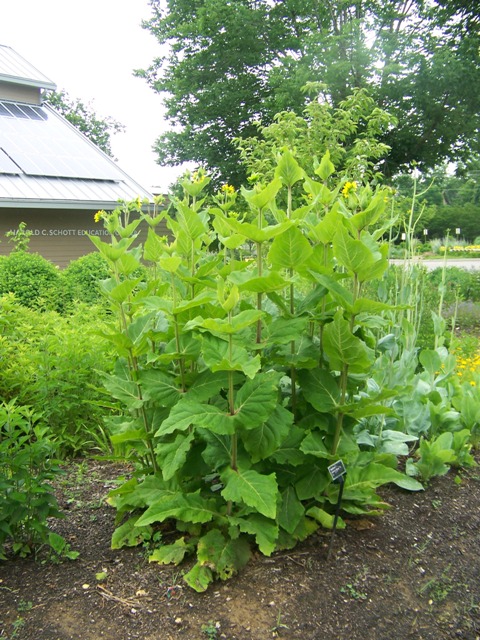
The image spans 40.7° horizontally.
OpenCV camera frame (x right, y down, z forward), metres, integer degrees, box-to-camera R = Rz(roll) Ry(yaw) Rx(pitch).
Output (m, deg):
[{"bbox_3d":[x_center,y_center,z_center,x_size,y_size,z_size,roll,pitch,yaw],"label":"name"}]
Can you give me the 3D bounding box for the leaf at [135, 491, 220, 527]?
[{"bbox_3d":[-0.306,0.929,3.190,0.400,0.060,0.175,-12,49,-3],"label":"leaf"}]

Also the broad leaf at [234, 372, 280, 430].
[{"bbox_3d":[0.087,0.407,3.230,0.205,0.270,0.080,37,-12,14],"label":"broad leaf"}]

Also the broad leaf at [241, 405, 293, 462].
[{"bbox_3d":[0.138,0.609,3.500,0.260,0.344,0.090,14,-27,0],"label":"broad leaf"}]

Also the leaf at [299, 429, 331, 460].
[{"bbox_3d":[0.439,0.723,3.668,0.229,0.080,0.180,18,36,-33],"label":"leaf"}]

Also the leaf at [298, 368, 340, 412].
[{"bbox_3d":[0.477,0.406,3.785,0.292,0.205,0.080,50,2,30],"label":"leaf"}]

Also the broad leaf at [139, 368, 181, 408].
[{"bbox_3d":[-0.439,0.379,3.576,0.230,0.190,0.075,15,-14,2],"label":"broad leaf"}]

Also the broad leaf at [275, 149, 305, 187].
[{"bbox_3d":[0.261,-0.811,3.440,0.150,0.205,0.070,-2,26,1],"label":"broad leaf"}]

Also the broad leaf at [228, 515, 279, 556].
[{"bbox_3d":[0.090,1.085,3.321,0.190,0.080,0.306,-13,32,-42],"label":"broad leaf"}]

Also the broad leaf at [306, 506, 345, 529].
[{"bbox_3d":[0.469,1.083,3.548,0.218,0.060,0.130,12,38,32],"label":"broad leaf"}]

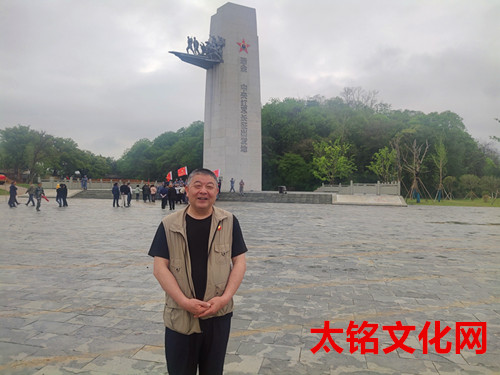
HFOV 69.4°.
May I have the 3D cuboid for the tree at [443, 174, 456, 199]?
[{"bbox_3d":[25.414,0.000,46.000,1.750,3.310,1.800,1,0,0],"label":"tree"}]

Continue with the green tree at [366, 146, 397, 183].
[{"bbox_3d":[18.208,-2.057,50.000,3.990,7.240,4.000,1,0,0],"label":"green tree"}]

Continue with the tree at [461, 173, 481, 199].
[{"bbox_3d":[28.089,0.000,46.000,2.480,3.310,2.400,1,0,0],"label":"tree"}]

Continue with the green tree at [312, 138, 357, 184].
[{"bbox_3d":[13.104,-3.053,56.000,6.450,9.090,6.200,1,0,0],"label":"green tree"}]

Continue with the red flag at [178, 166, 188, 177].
[{"bbox_3d":[-7.111,-1.685,38.500,1.000,1.030,0.350,0,0,-6],"label":"red flag"}]

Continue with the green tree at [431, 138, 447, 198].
[{"bbox_3d":[22.566,-2.084,43.000,1.860,7.500,1.900,1,0,0],"label":"green tree"}]

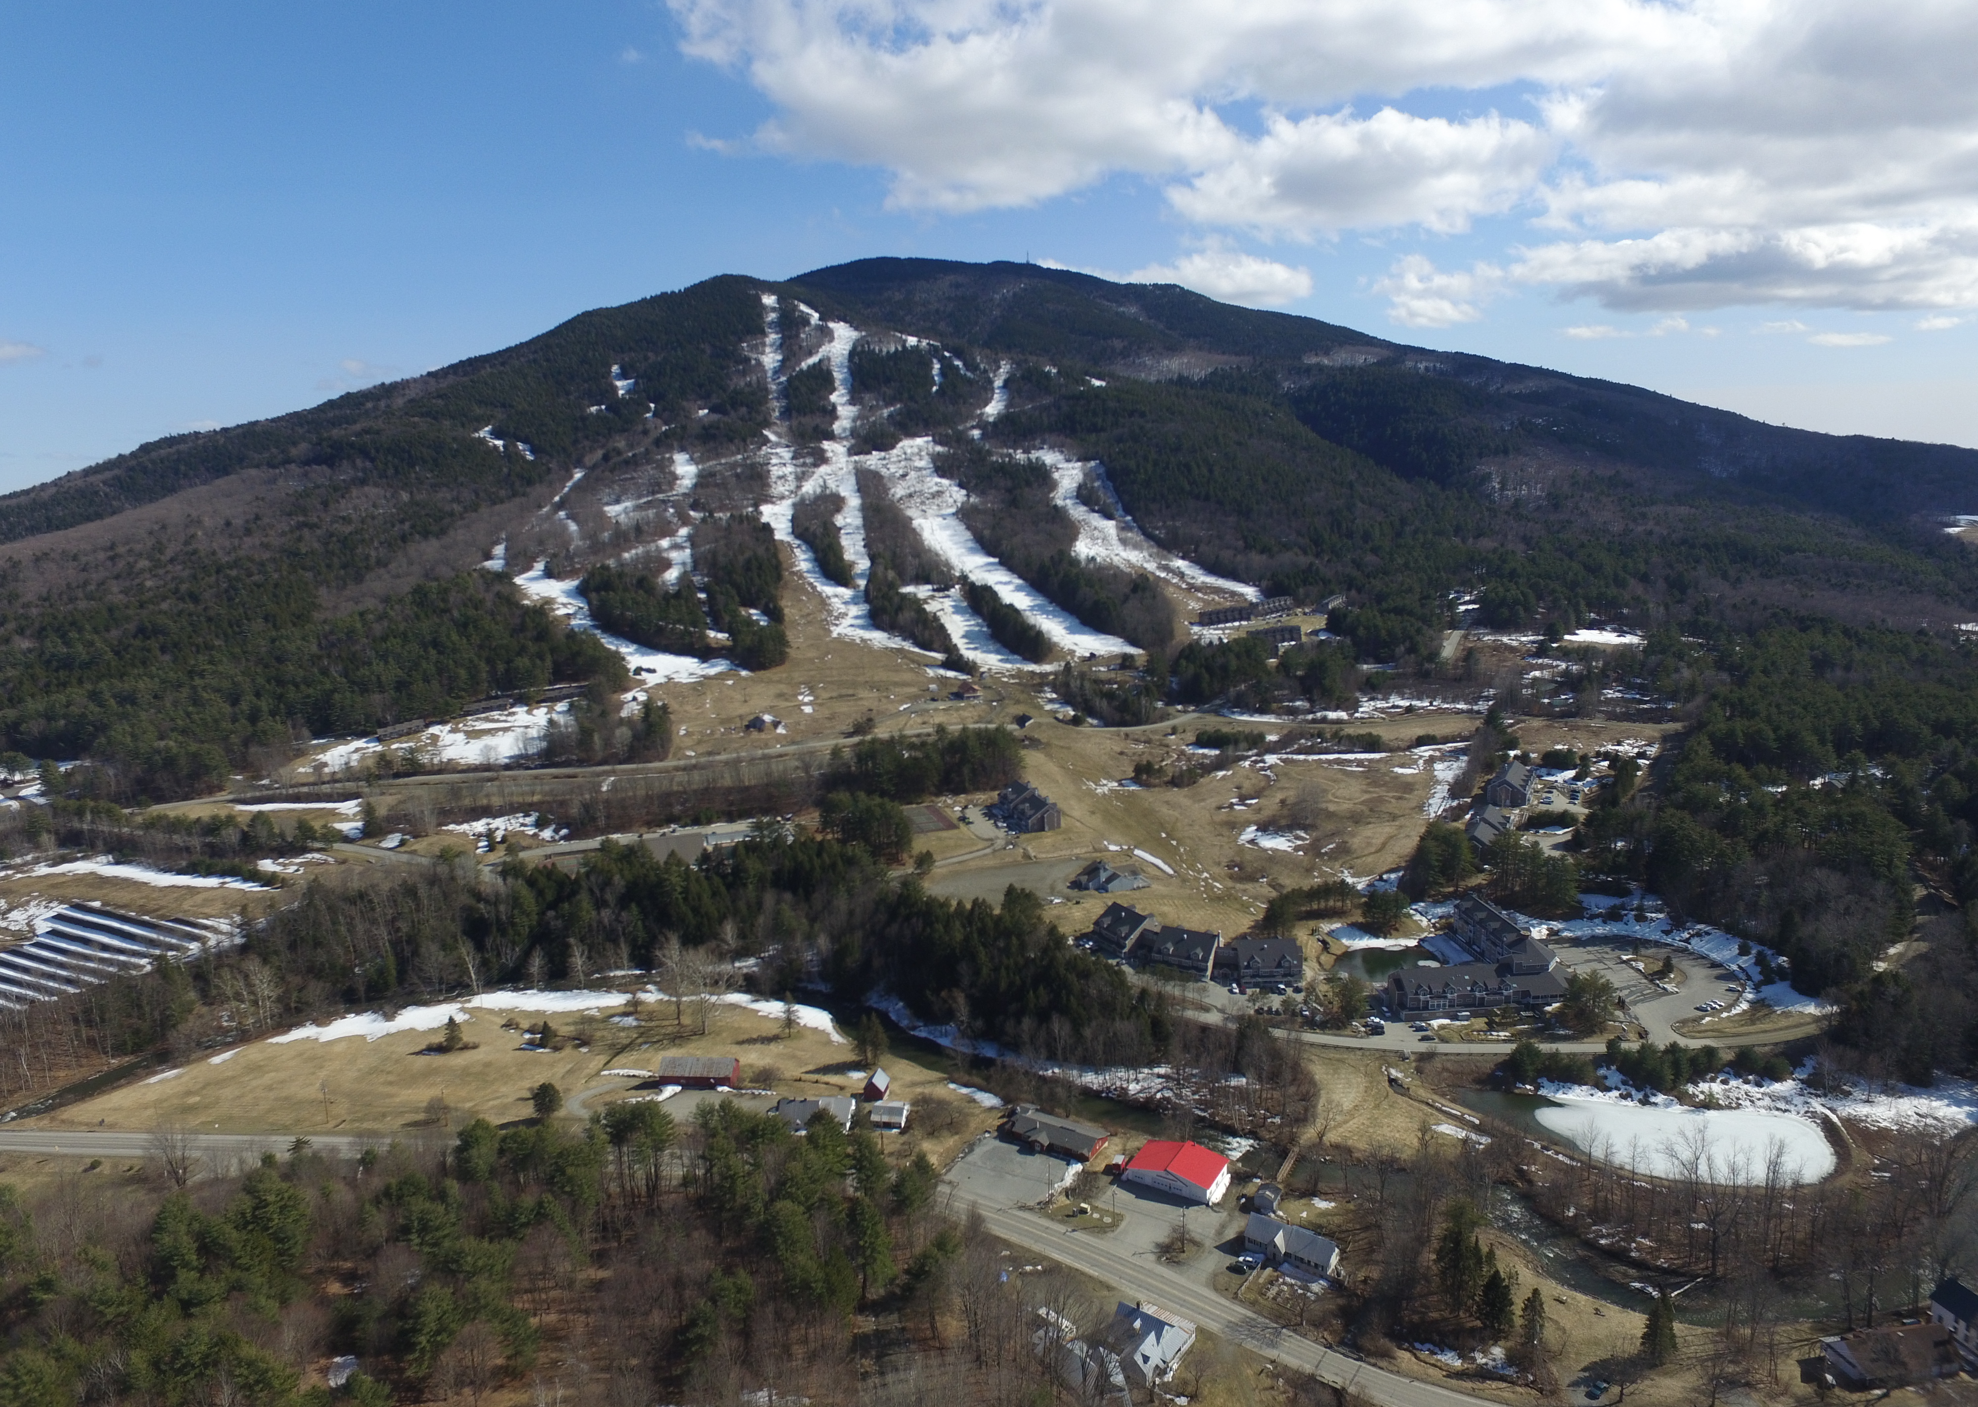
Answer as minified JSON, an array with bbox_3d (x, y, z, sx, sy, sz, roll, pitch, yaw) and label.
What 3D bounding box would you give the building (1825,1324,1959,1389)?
[{"bbox_3d":[158.800,114.310,201.360,19.000,5.200,9.300,-1,9,-8],"label":"building"}]

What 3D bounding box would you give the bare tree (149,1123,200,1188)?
[{"bbox_3d":[-180.930,101.540,254.510,9.000,13.800,9.000,0,9,0],"label":"bare tree"}]

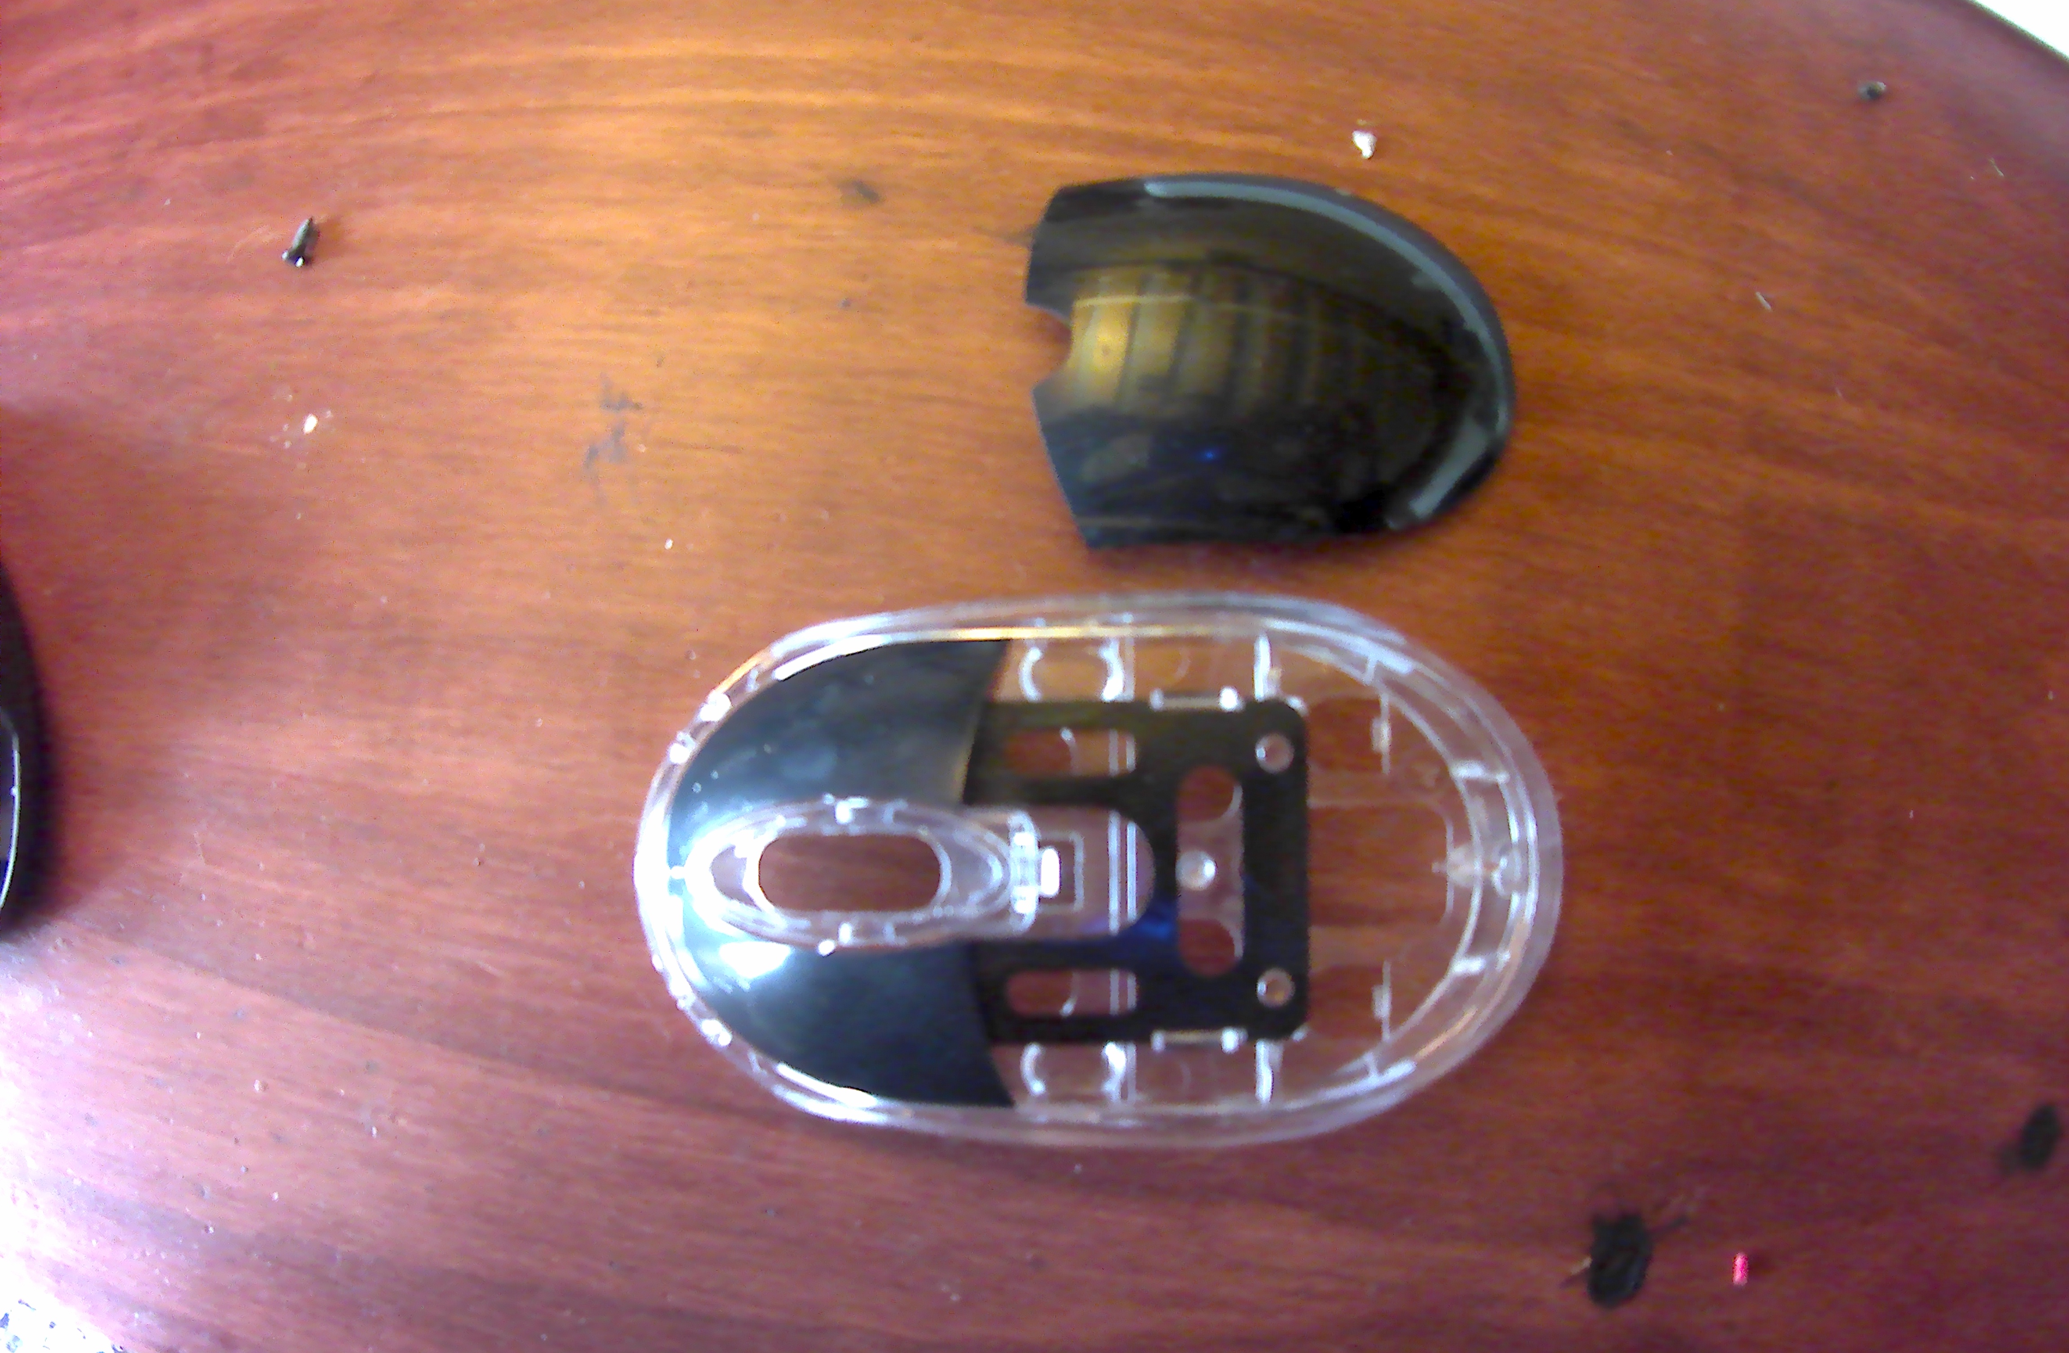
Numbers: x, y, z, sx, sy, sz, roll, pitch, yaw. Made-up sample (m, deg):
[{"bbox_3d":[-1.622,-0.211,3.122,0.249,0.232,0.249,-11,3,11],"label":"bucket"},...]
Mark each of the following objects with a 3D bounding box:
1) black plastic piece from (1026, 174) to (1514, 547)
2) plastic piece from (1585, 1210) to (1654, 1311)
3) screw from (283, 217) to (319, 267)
[{"bbox_3d":[0.033,-0.045,0.144,0.068,0.015,0.053,-2,82,0],"label":"black plastic piece"},{"bbox_3d":[0.082,0.082,0.150,0.009,0.003,0.013,4,90,0],"label":"plastic piece"},{"bbox_3d":[-0.103,-0.061,0.150,0.003,0.003,0.007,25,80,0],"label":"screw"}]

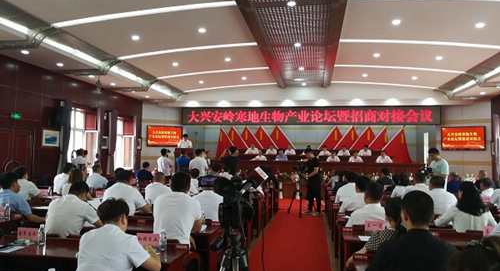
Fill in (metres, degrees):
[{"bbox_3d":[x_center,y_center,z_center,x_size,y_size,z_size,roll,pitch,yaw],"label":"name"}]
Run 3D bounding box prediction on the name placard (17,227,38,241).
[{"bbox_3d":[-1.887,0.841,3.306,0.185,0.105,0.060,0,-3,10],"label":"name placard"}]

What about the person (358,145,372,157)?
[{"bbox_3d":[4.997,1.009,16.800,0.540,1.200,0.650,0,-3,9],"label":"person"}]

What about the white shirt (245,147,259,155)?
[{"bbox_3d":[0.090,0.832,17.600,0.530,0.530,0.360,0,-3,9],"label":"white shirt"}]

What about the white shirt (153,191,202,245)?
[{"bbox_3d":[-0.734,0.861,3.950,0.490,0.610,0.340,0,-3,9],"label":"white shirt"}]

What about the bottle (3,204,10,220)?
[{"bbox_3d":[-3.044,0.967,4.900,0.068,0.212,0.068,0,-3,9],"label":"bottle"}]

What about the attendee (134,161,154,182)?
[{"bbox_3d":[-2.643,1.320,9.813,0.500,1.300,0.720,0,-3,10],"label":"attendee"}]

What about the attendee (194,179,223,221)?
[{"bbox_3d":[-0.456,1.112,4.585,0.470,1.250,0.750,0,-3,10],"label":"attendee"}]

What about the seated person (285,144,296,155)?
[{"bbox_3d":[1.700,1.008,16.414,0.480,1.210,0.700,0,-3,10],"label":"seated person"}]

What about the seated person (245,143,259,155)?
[{"bbox_3d":[0.090,0.992,17.600,0.520,1.220,0.650,0,-3,9],"label":"seated person"}]

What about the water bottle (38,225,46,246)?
[{"bbox_3d":[-1.691,0.801,3.194,0.063,0.178,0.063,0,-3,10],"label":"water bottle"}]

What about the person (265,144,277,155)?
[{"bbox_3d":[0.920,0.996,17.500,0.520,1.200,0.650,0,-3,9],"label":"person"}]

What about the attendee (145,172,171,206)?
[{"bbox_3d":[-1.513,1.248,6.450,0.530,1.260,0.700,0,-3,9],"label":"attendee"}]

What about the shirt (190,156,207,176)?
[{"bbox_3d":[-1.530,0.930,11.700,0.520,0.660,0.340,0,-3,19],"label":"shirt"}]

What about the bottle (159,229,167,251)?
[{"bbox_3d":[-0.686,0.810,3.076,0.063,0.178,0.063,0,-3,10],"label":"bottle"}]

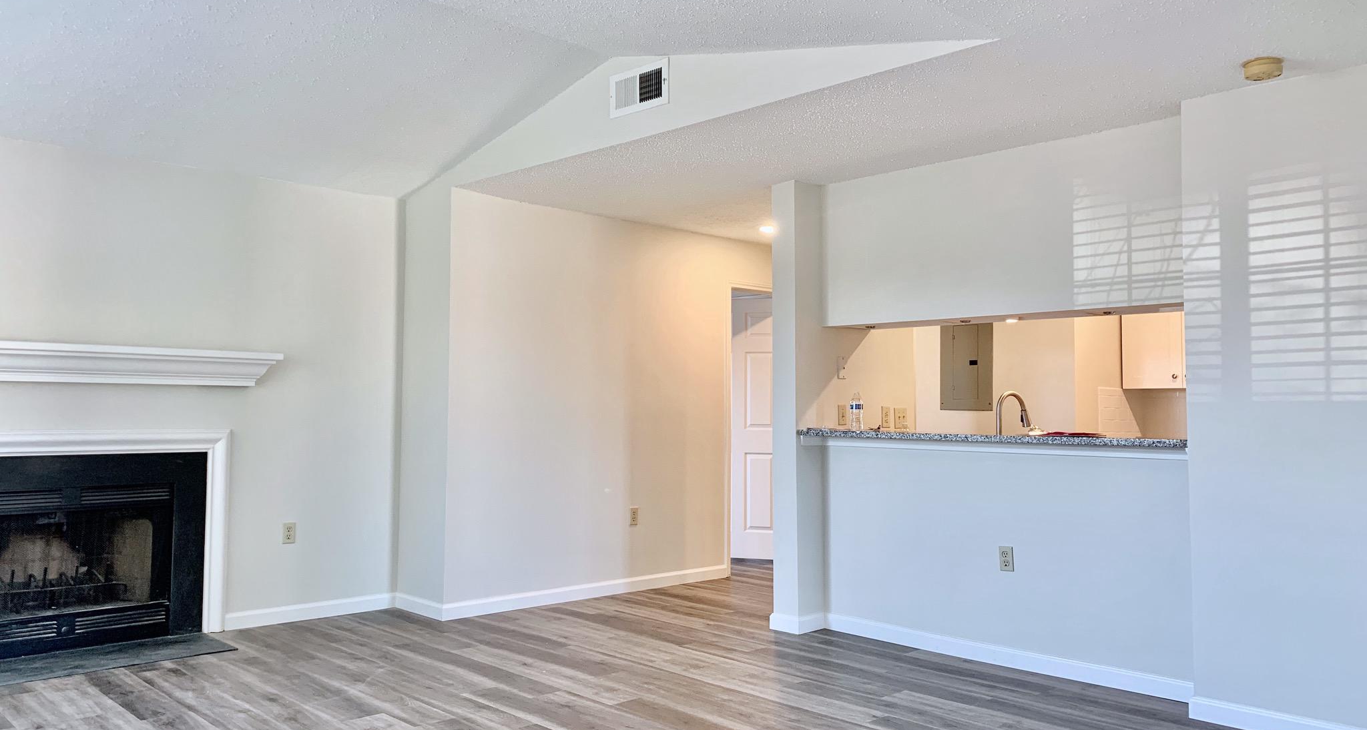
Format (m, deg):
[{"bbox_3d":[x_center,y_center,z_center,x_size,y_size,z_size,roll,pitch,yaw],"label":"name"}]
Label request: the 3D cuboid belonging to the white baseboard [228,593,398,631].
[{"bbox_3d":[-2.063,1.374,5.746,0.970,0.086,0.016,3,-3,-44],"label":"white baseboard"}]

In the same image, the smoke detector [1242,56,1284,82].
[{"bbox_3d":[2.042,-1.040,3.616,0.128,0.047,0.128,3,-3,-44],"label":"smoke detector"}]

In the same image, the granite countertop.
[{"bbox_3d":[1.430,0.344,4.865,0.365,0.034,1.960,3,-3,-44],"label":"granite countertop"}]

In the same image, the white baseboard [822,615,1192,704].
[{"bbox_3d":[1.454,1.361,4.848,0.016,0.086,1.960,3,-3,-44],"label":"white baseboard"}]

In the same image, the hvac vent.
[{"bbox_3d":[-0.209,-1.258,4.685,0.025,0.202,0.406,3,-3,-44],"label":"hvac vent"}]

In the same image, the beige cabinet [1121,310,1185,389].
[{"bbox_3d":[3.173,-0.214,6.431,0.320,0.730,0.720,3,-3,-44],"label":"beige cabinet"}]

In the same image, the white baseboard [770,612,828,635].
[{"bbox_3d":[0.622,1.383,5.541,0.221,0.086,0.205,3,-3,-44],"label":"white baseboard"}]

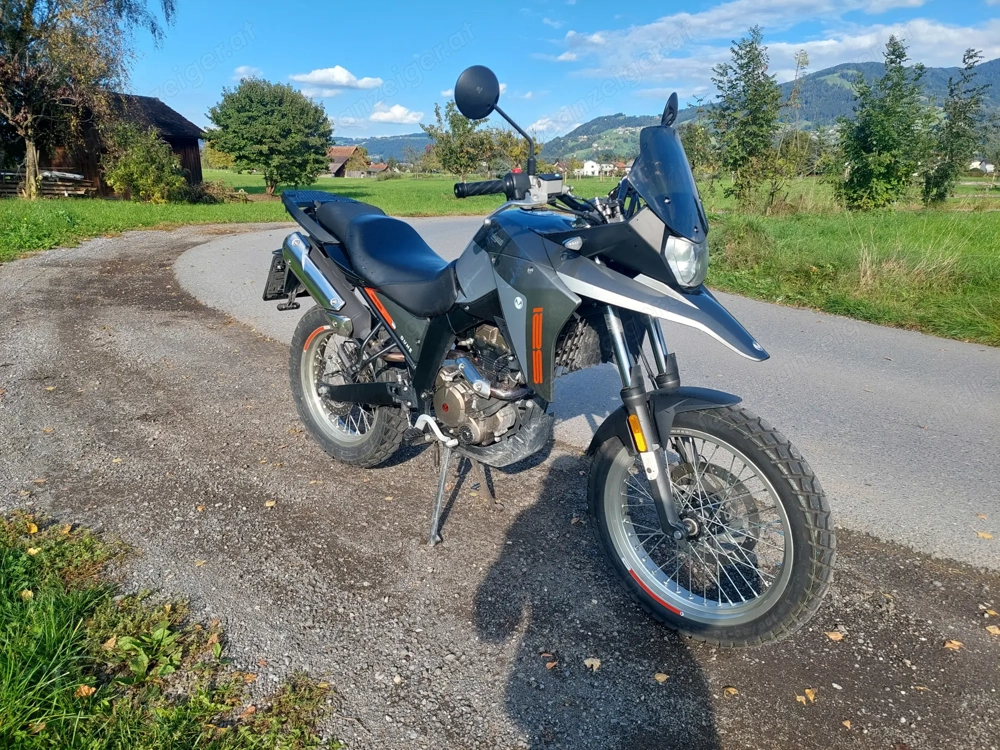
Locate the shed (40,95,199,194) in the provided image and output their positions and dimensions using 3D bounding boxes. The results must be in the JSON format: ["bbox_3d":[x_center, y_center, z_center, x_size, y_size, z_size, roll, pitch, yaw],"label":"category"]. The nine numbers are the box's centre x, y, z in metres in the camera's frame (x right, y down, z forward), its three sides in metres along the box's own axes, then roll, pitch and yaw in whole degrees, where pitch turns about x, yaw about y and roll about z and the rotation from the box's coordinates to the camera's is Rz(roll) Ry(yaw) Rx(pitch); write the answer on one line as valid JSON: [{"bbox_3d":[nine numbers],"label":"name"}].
[{"bbox_3d":[-16.091,-9.813,30.901,4.700,4.300,5.400,4,16,13],"label":"shed"}]

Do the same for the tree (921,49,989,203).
[{"bbox_3d":[15.563,-8.405,24.640,1.989,5.040,1.989,0,16,0],"label":"tree"}]

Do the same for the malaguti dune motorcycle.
[{"bbox_3d":[-0.069,-0.124,2.142,2.140,1.335,0.850,15,21,42],"label":"malaguti dune motorcycle"}]

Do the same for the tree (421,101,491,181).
[{"bbox_3d":[-3.036,-16.173,50.412,5.026,5.700,5.026,1,16,0],"label":"tree"}]

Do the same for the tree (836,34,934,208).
[{"bbox_3d":[11.554,-7.530,21.771,2.638,4.907,2.638,0,16,0],"label":"tree"}]

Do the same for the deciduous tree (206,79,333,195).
[{"bbox_3d":[-10.770,-11.076,33.764,5.634,5.188,5.634,0,16,0],"label":"deciduous tree"}]

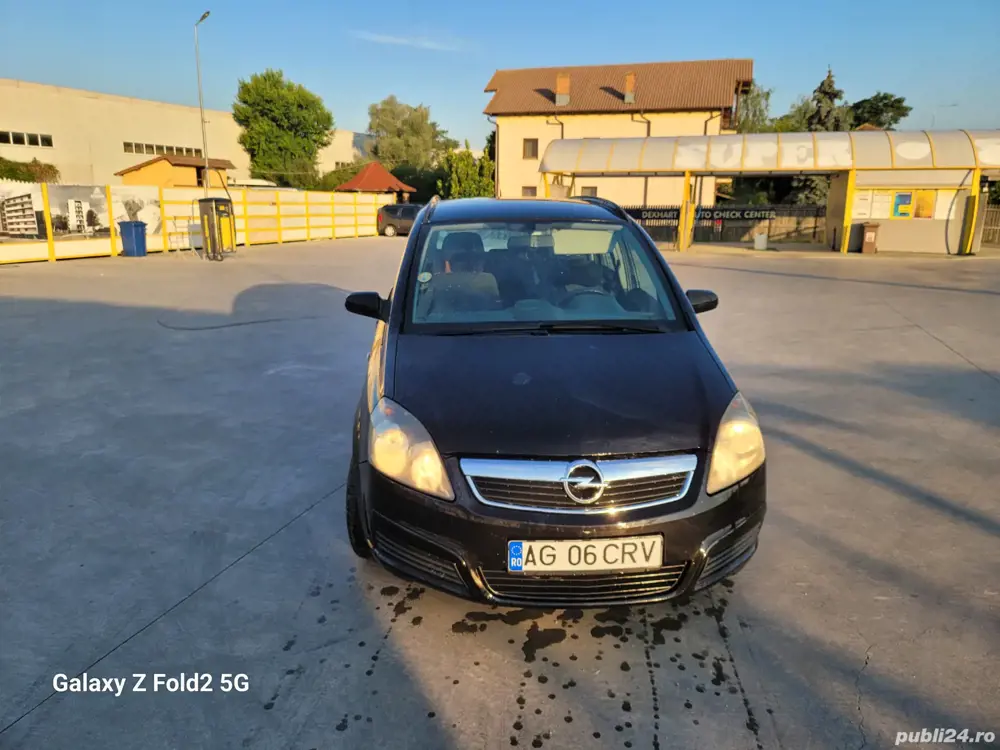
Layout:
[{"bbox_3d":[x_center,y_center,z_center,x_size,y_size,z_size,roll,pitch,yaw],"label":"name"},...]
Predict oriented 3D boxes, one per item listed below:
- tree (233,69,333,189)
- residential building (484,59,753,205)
[{"bbox_3d":[-12.501,-13.046,44.211,6.300,9.272,6.300,-3,13,-15],"label":"tree"},{"bbox_3d":[8.077,-15.375,51.176,16.600,10.700,12.000,3,13,12],"label":"residential building"}]

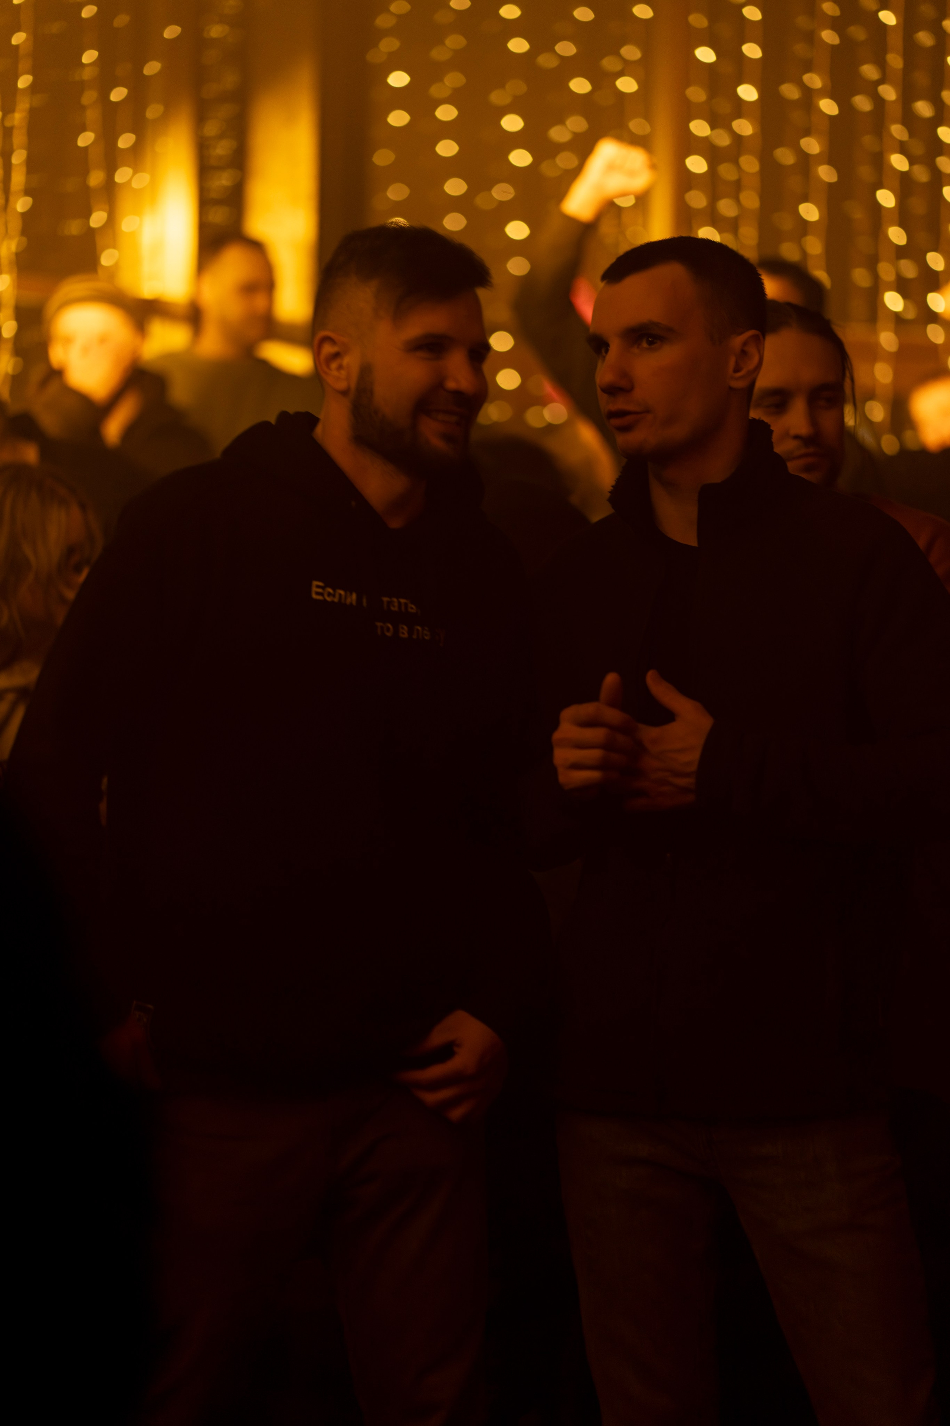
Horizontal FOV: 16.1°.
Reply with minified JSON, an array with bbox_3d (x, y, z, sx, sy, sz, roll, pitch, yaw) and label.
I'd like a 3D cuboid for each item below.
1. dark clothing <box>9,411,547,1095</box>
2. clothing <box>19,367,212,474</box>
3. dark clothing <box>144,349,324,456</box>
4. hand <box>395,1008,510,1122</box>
[{"bbox_3d":[-0.199,0.040,3.420,0.550,0.670,0.350,-3,6,-25],"label":"dark clothing"},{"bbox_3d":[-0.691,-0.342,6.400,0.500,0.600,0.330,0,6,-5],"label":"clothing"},{"bbox_3d":[-0.505,-0.426,7.100,0.500,0.620,0.320,-4,7,-35],"label":"dark clothing"},{"bbox_3d":[-0.024,0.353,3.360,0.110,0.115,0.090,-2,6,-20],"label":"hand"}]

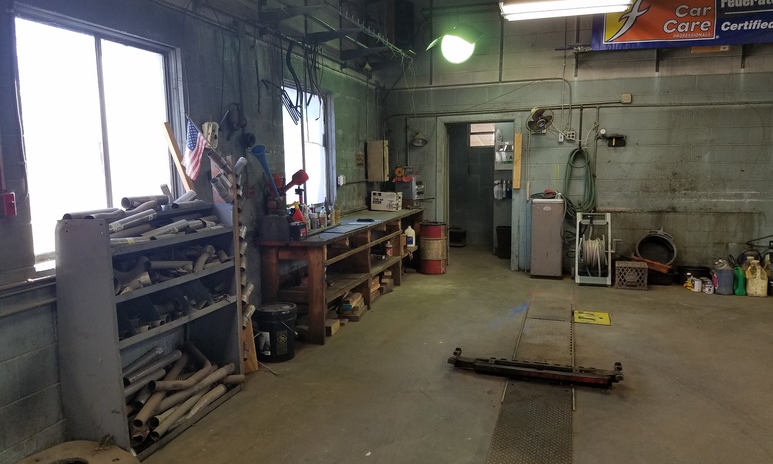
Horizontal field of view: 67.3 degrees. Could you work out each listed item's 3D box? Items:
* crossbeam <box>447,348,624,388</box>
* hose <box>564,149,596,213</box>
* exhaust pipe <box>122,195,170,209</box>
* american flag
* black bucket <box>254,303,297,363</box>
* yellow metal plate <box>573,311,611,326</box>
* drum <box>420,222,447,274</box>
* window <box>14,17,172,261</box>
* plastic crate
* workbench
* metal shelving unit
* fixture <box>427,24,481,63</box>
[{"bbox_3d":[1.002,0.922,3.993,1.175,0.150,0.180,2,7,17],"label":"crossbeam"},{"bbox_3d":[2.458,-0.663,7.378,0.400,0.850,0.140,2,7,17],"label":"hose"},{"bbox_3d":[-1.336,-0.179,3.236,0.064,0.064,0.370,2,7,17],"label":"exhaust pipe"},{"bbox_3d":[-1.236,-0.533,3.752,0.170,0.400,0.060,2,7,17],"label":"american flag"},{"bbox_3d":[-0.853,0.767,4.448,0.305,0.375,0.305,0,7,0],"label":"black bucket"},{"bbox_3d":[1.938,0.801,5.473,0.310,0.016,0.480,2,7,17],"label":"yellow metal plate"},{"bbox_3d":[0.645,0.204,7.805,0.355,0.650,0.355,2,7,17],"label":"drum"},{"bbox_3d":[-1.568,-0.500,3.301,0.090,1.170,1.070,2,7,17],"label":"window"},{"bbox_3d":[2.883,0.497,6.828,0.335,0.275,0.335,2,7,17],"label":"plastic crate"},{"bbox_3d":[-0.287,0.298,6.333,0.590,0.836,3.300,2,7,17],"label":"workbench"},{"bbox_3d":[-1.309,0.480,3.389,0.440,1.210,1.000,2,7,17],"label":"metal shelving unit"},{"bbox_3d":[0.552,-1.487,4.606,0.400,0.290,0.380,2,7,17],"label":"fixture"}]

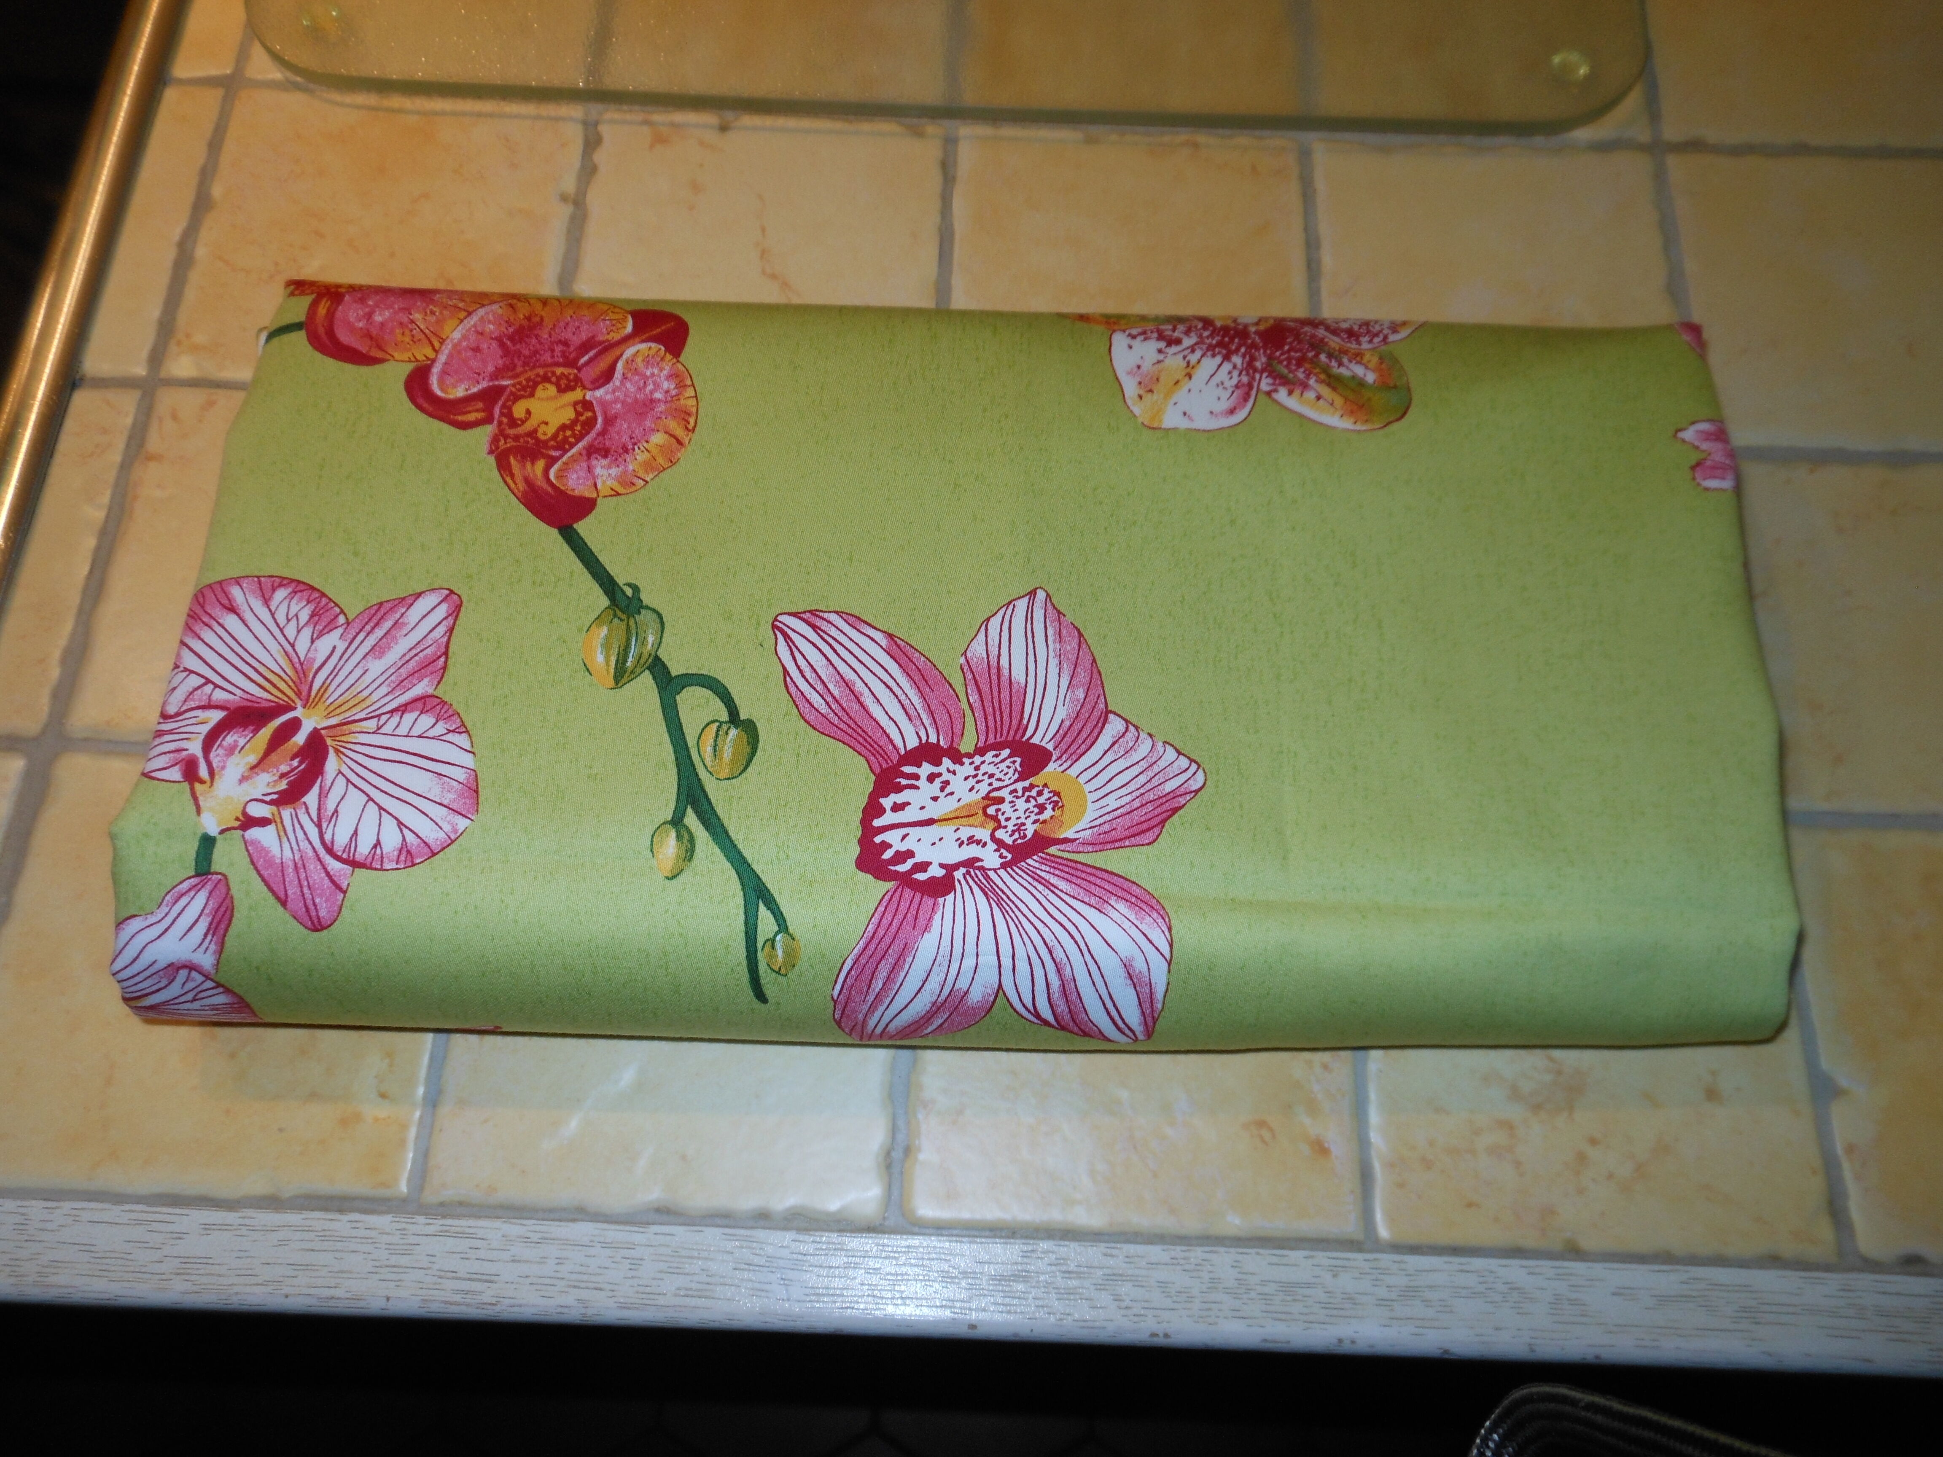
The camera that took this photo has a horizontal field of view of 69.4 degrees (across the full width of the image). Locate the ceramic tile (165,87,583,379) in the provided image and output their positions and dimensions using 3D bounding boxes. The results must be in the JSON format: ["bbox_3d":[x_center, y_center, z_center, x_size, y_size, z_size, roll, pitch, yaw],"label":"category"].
[{"bbox_3d":[-0.162,-0.135,0.391,0.099,0.008,0.098,2,70,0],"label":"ceramic tile"}]

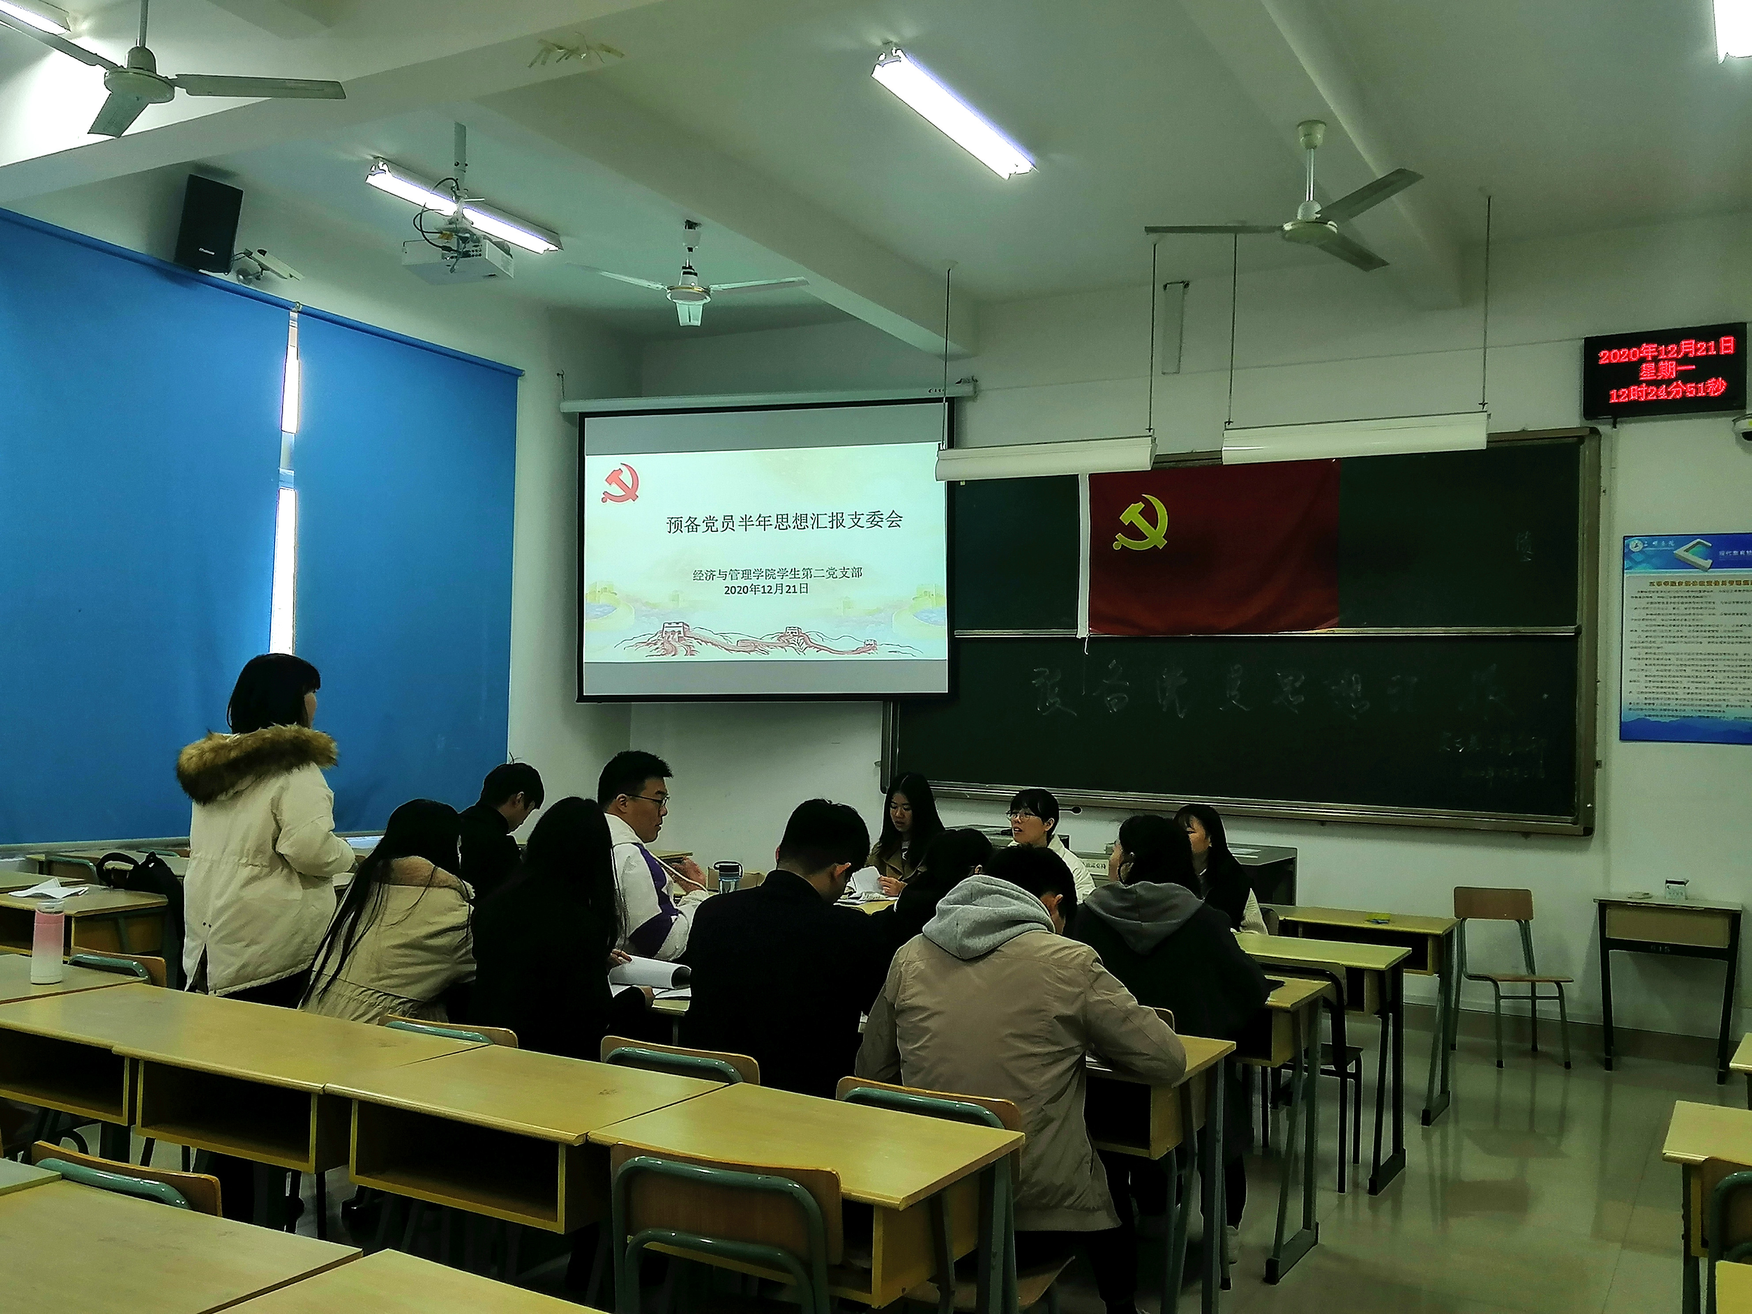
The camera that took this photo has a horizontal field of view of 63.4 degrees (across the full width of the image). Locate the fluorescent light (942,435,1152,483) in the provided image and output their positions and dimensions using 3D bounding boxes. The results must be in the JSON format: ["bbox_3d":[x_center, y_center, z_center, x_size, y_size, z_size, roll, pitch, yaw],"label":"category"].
[{"bbox_3d":[0.919,-1.112,7.943,1.300,0.180,0.160,0,-3,31],"label":"fluorescent light"}]

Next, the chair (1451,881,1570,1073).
[{"bbox_3d":[3.026,1.509,6.689,0.390,0.780,0.410,2,-3,-3],"label":"chair"}]

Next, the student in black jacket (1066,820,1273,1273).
[{"bbox_3d":[0.816,1.081,3.992,0.560,1.250,0.660,1,-3,24],"label":"student in black jacket"}]

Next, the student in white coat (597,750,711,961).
[{"bbox_3d":[-0.557,0.995,4.104,0.750,1.400,0.520,1,-3,22],"label":"student in white coat"}]

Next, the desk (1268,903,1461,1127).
[{"bbox_3d":[2.019,1.450,5.758,0.600,0.750,0.450,0,-3,31],"label":"desk"}]

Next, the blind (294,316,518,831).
[{"bbox_3d":[-2.718,-0.421,8.259,0.070,2.827,1.680,0,-3,31],"label":"blind"}]

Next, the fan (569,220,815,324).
[{"bbox_3d":[-0.971,-2.155,7.750,1.250,0.440,1.250,0,-3,31],"label":"fan"}]

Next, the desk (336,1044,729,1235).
[{"bbox_3d":[-0.696,1.229,2.809,0.610,0.750,0.450,1,-3,27],"label":"desk"}]

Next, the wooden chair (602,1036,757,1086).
[{"bbox_3d":[-0.377,1.250,3.256,0.390,0.770,0.410,1,-3,22],"label":"wooden chair"}]

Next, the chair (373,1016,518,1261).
[{"bbox_3d":[-0.916,1.238,3.392,0.390,0.770,0.410,1,-3,22],"label":"chair"}]

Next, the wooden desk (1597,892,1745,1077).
[{"bbox_3d":[3.666,1.544,6.558,0.610,0.761,0.440,0,-3,31],"label":"wooden desk"}]

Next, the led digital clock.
[{"bbox_3d":[3.912,-1.407,7.039,0.700,0.420,0.080,0,-3,31],"label":"led digital clock"}]

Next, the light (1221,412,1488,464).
[{"bbox_3d":[2.356,-1.075,7.011,1.252,0.177,0.170,0,-3,31],"label":"light"}]

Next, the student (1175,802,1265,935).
[{"bbox_3d":[1.253,1.191,5.559,0.720,1.240,0.480,4,-3,-39],"label":"student"}]

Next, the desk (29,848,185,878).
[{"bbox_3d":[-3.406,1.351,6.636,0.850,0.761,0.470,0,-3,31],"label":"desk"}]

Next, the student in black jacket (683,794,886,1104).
[{"bbox_3d":[-0.156,1.016,3.447,0.520,1.320,0.780,0,-3,34],"label":"student in black jacket"}]

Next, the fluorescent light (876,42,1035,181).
[{"bbox_3d":[0.409,-2.323,6.179,0.210,0.130,1.260,0,-3,31],"label":"fluorescent light"}]

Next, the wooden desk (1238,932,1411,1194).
[{"bbox_3d":[1.509,1.413,5.015,0.649,0.761,0.470,0,-3,31],"label":"wooden desk"}]

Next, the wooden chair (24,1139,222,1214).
[{"bbox_3d":[-1.120,1.207,2.412,0.395,0.790,0.460,0,-3,24],"label":"wooden chair"}]

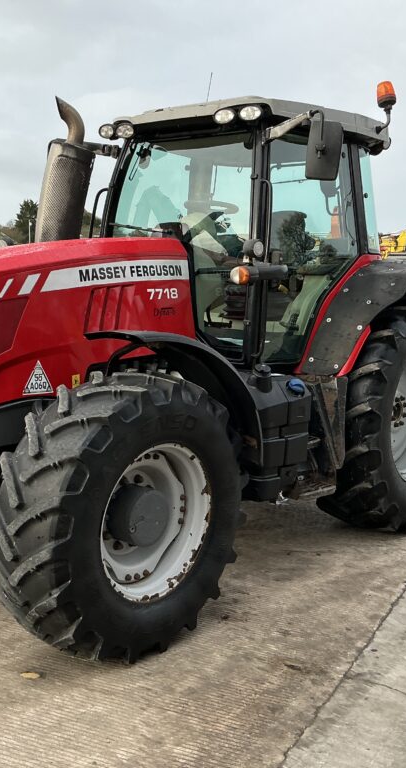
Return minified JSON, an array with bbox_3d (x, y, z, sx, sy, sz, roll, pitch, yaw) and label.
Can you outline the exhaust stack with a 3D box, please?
[{"bbox_3d":[-0.931,-1.351,5.593,0.330,1.130,0.300,9,3,-5],"label":"exhaust stack"}]

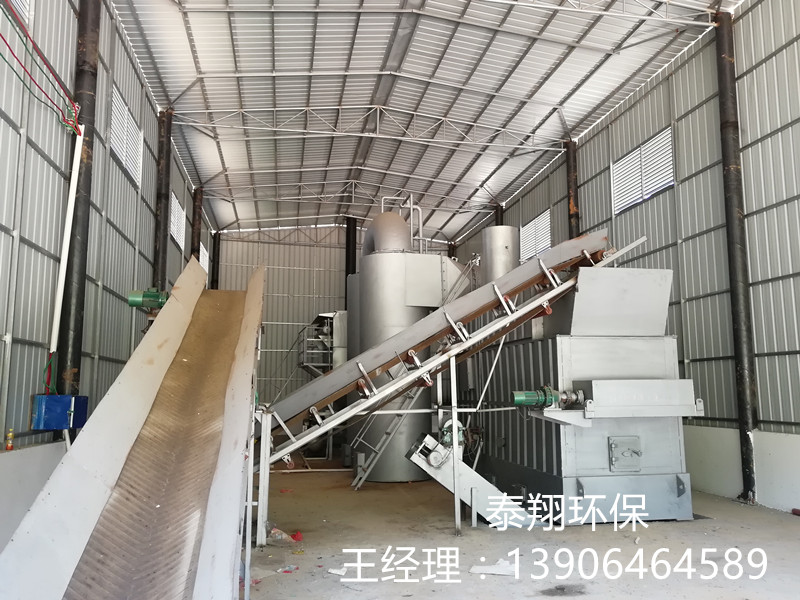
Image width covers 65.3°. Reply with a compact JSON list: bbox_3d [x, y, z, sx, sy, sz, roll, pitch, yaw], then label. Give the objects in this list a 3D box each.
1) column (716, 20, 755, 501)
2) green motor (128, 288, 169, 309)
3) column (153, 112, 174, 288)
[{"bbox_3d":[5.608,-0.917,10.355,0.265,8.250,0.265,1,-8,-11],"label":"column"},{"bbox_3d":[-3.060,-0.016,7.622,0.490,0.250,0.220,1,-8,-11],"label":"green motor"},{"bbox_3d":[-5.446,-0.338,14.054,0.260,8.250,0.260,1,-8,-11],"label":"column"}]

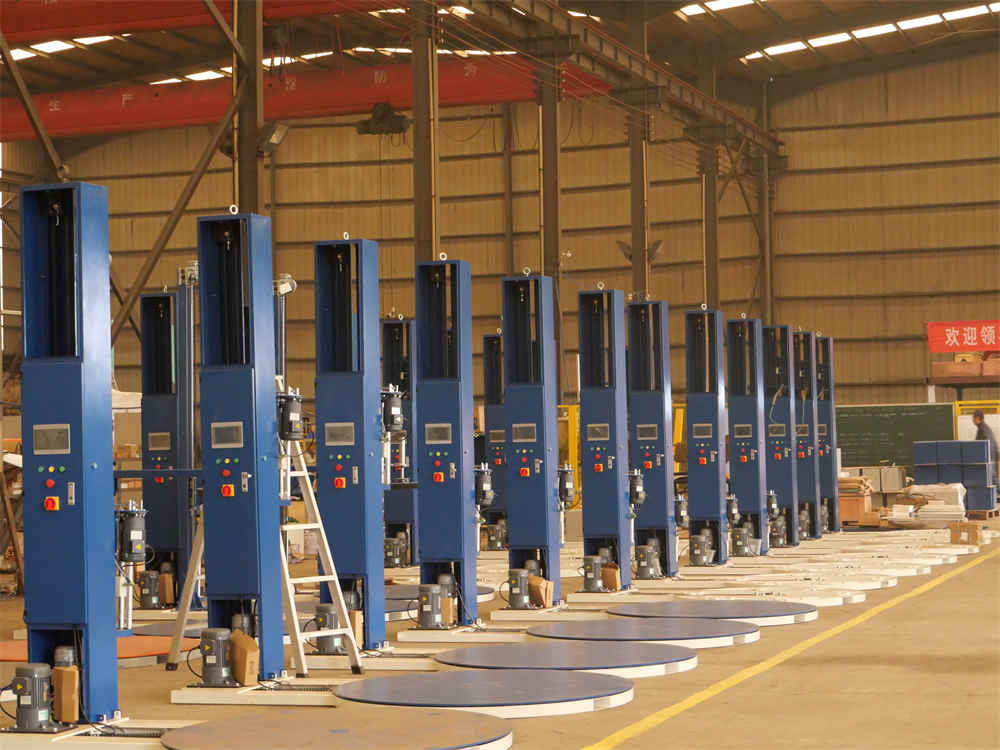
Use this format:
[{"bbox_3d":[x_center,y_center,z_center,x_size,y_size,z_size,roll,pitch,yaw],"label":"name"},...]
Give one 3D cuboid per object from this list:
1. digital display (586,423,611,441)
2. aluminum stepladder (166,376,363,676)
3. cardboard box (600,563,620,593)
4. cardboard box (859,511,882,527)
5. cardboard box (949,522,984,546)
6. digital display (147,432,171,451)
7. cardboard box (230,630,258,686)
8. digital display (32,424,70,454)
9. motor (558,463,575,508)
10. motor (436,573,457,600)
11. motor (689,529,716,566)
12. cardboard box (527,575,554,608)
[{"bbox_3d":[0.890,0.519,18.245,0.212,0.148,0.030,-2,-2,23],"label":"digital display"},{"bbox_3d":[-1.520,0.943,12.851,1.120,1.860,0.540,-3,-3,43],"label":"aluminum stepladder"},{"bbox_3d":[0.973,1.795,17.875,0.180,0.235,0.080,-3,-2,38],"label":"cardboard box"},{"bbox_3d":[5.505,2.135,30.089,0.338,0.234,0.259,-2,-2,22],"label":"cardboard box"},{"bbox_3d":[5.559,1.900,24.129,0.320,0.250,0.280,-2,-2,28],"label":"cardboard box"},{"bbox_3d":[-2.924,0.577,17.401,0.205,0.147,0.040,-2,-2,21],"label":"digital display"},{"bbox_3d":[-1.438,1.604,11.430,0.120,0.300,0.140,-1,-2,-21],"label":"cardboard box"},{"bbox_3d":[-2.247,0.325,10.157,0.213,0.149,0.030,-2,-2,21],"label":"digital display"},{"bbox_3d":[0.553,0.919,16.750,0.120,0.350,0.135,0,-2,-25],"label":"motor"},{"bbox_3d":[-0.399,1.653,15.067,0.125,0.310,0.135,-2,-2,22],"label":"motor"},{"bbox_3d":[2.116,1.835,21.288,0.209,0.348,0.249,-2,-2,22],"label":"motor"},{"bbox_3d":[0.336,1.755,16.330,0.180,0.240,0.090,-3,-2,38],"label":"cardboard box"}]

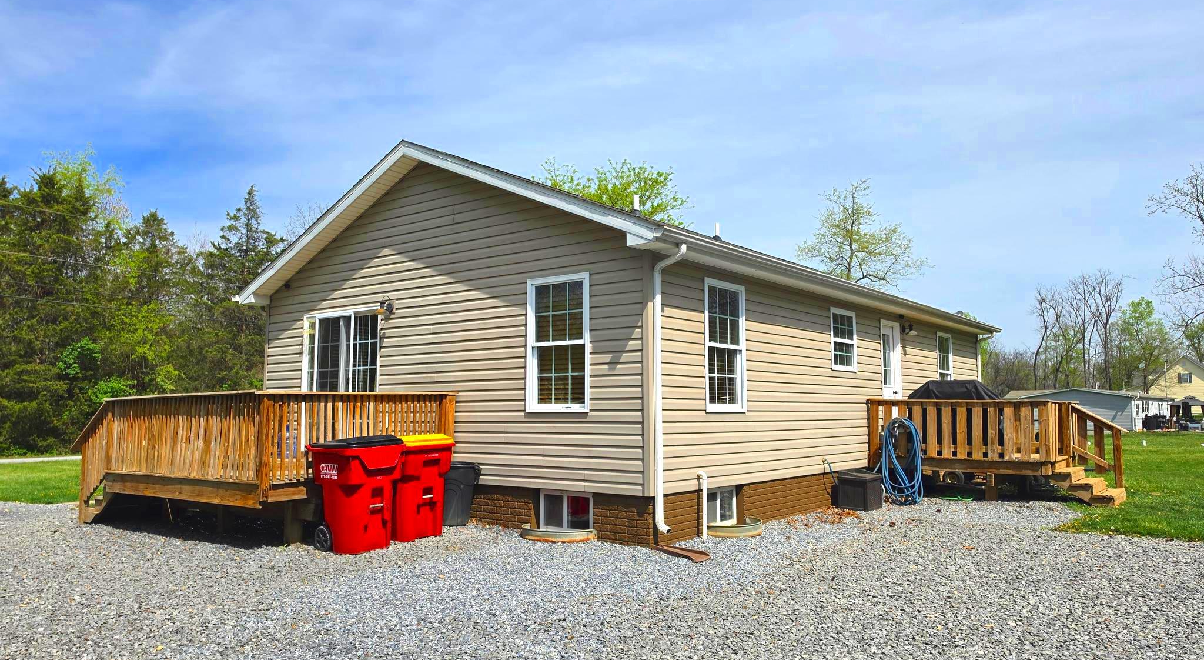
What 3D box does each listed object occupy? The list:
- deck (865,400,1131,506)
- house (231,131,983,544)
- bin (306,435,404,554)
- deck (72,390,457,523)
[{"bbox_3d":[6.553,1.955,13.167,3.450,1.540,2.600,-4,-7,39],"label":"deck"},{"bbox_3d":[1.561,0.464,16.170,8.810,5.120,13.780,-4,-7,39],"label":"house"},{"bbox_3d":[-2.550,1.665,8.240,0.850,1.140,0.710,-3,-6,30],"label":"bin"},{"bbox_3d":[-4.634,1.703,10.862,5.000,1.660,2.800,-4,-7,39],"label":"deck"}]

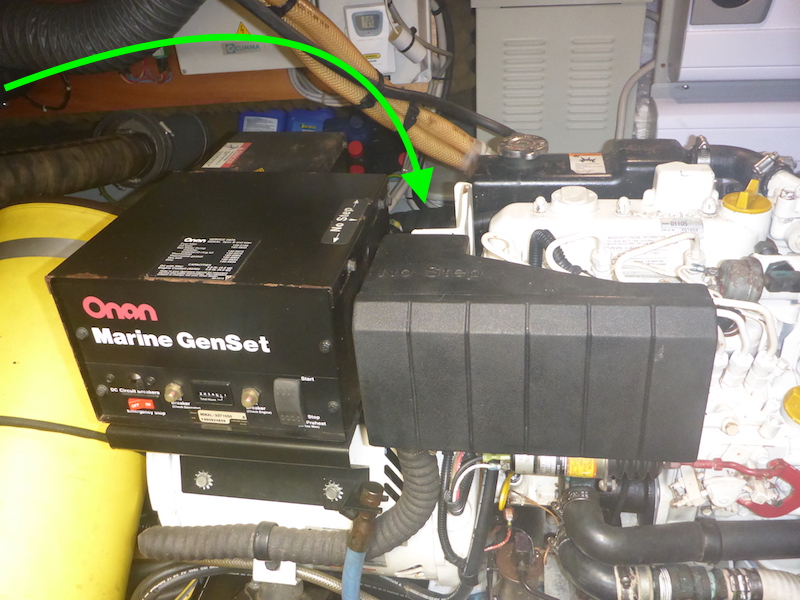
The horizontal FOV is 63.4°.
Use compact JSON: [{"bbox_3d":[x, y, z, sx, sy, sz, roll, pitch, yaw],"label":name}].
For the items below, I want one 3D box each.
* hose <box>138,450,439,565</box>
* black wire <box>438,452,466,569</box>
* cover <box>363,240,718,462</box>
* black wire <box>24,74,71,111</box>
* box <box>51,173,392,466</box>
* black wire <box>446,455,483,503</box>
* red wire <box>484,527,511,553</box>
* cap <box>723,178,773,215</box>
[{"bbox_3d":[-0.137,0.215,0.706,0.355,0.205,0.065,-1,32,3],"label":"hose"},{"bbox_3d":[0.057,0.227,0.697,0.034,0.165,0.030,2,33,9],"label":"black wire"},{"bbox_3d":[0.116,0.039,0.609,0.284,0.158,0.140,1,33,6],"label":"cover"},{"bbox_3d":[-0.681,-0.401,1.250,0.090,0.075,0.020,2,33,9],"label":"black wire"},{"bbox_3d":[-0.153,-0.001,0.664,0.245,0.176,0.236,3,33,8],"label":"box"},{"bbox_3d":[0.066,0.185,0.672,0.037,0.068,0.030,2,33,9],"label":"black wire"},{"bbox_3d":[0.108,0.264,0.712,0.030,0.038,0.015,2,33,9],"label":"red wire"},{"bbox_3d":[0.366,-0.106,0.680,0.052,0.024,0.052,2,33,9],"label":"cap"}]

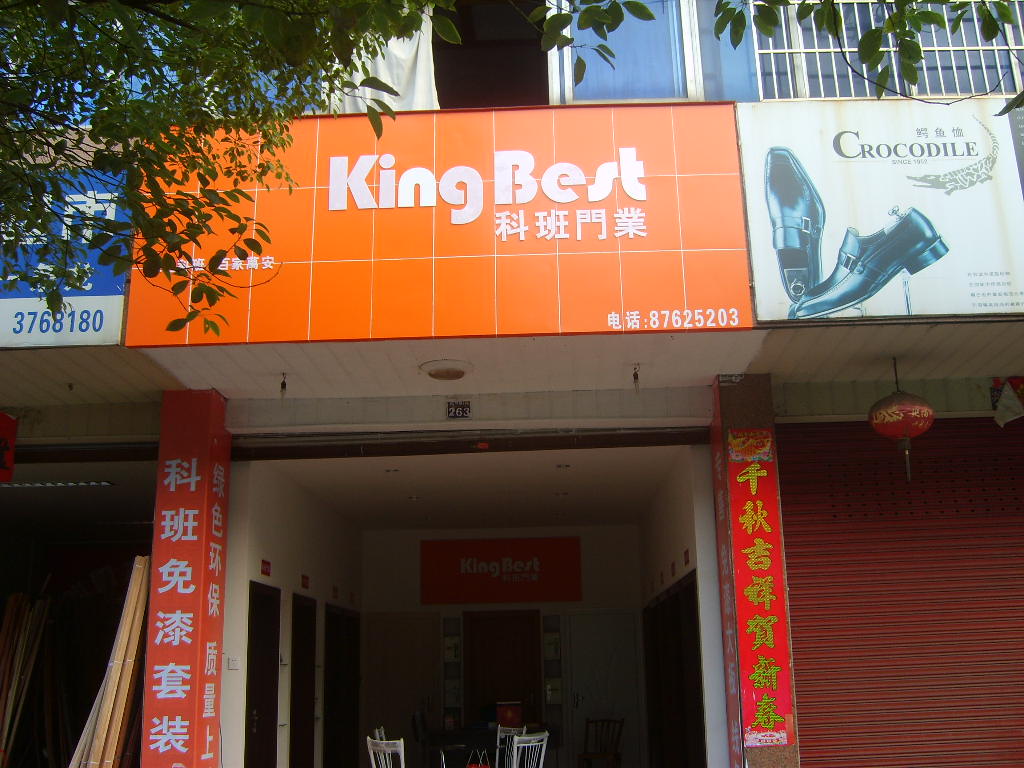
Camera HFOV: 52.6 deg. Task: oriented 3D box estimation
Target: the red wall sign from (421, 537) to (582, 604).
[{"bbox_3d":[-0.132,2.192,12.146,1.891,0.748,0.030,-2,-15,2],"label":"red wall sign"}]

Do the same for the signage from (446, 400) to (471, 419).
[{"bbox_3d":[-0.388,0.185,7.595,0.159,0.127,0.020,-2,-15,2],"label":"signage"}]

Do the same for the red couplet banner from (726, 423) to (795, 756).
[{"bbox_3d":[1.644,1.318,6.851,0.314,2.103,0.010,-2,-15,2],"label":"red couplet banner"}]

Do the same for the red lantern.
[{"bbox_3d":[2.573,0.341,6.787,0.441,0.616,0.441,-2,-15,2],"label":"red lantern"}]

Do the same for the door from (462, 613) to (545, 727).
[{"bbox_3d":[-0.106,3.600,11.729,0.905,2.080,0.080,-2,-15,2],"label":"door"}]

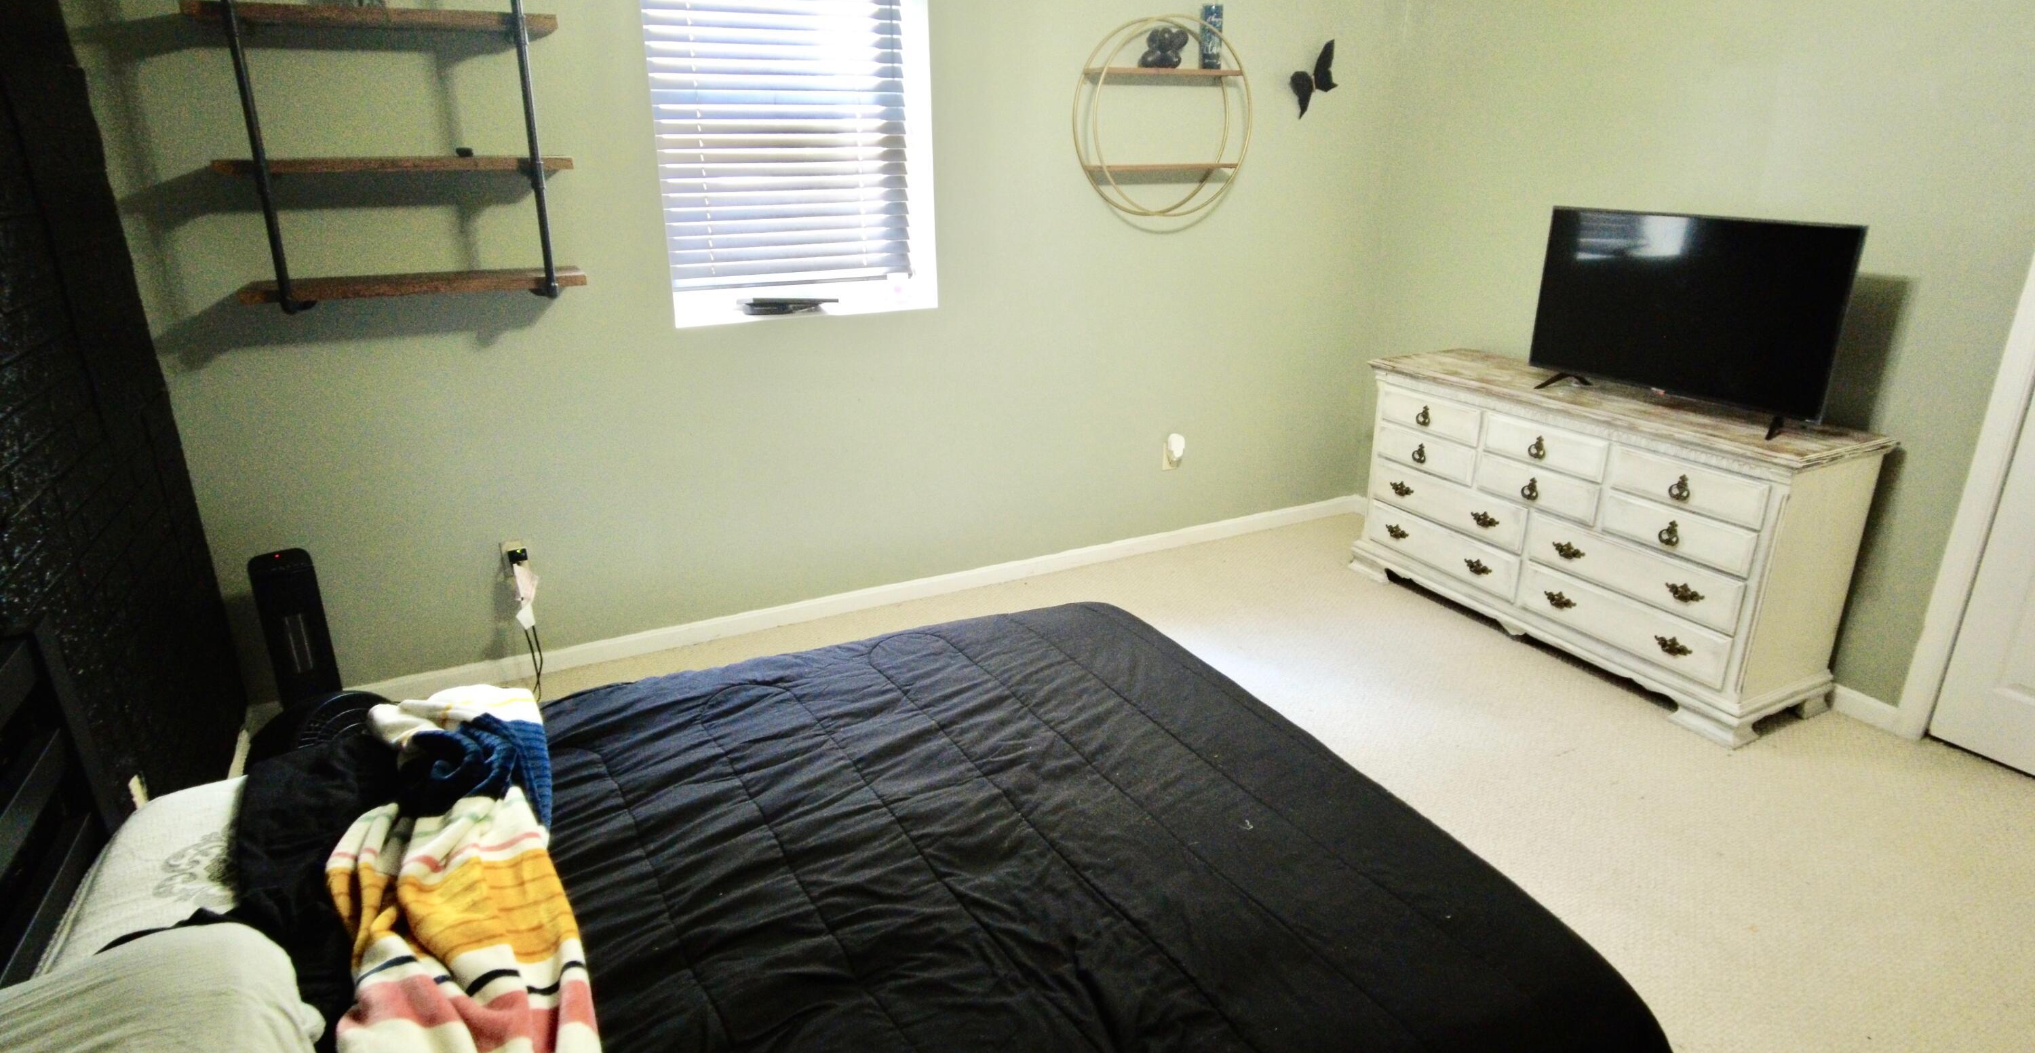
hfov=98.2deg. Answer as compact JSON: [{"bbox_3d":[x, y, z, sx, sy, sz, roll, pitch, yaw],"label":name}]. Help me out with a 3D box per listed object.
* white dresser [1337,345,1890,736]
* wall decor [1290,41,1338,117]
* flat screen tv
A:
[{"bbox_3d":[1.809,-0.037,2.923,0.430,0.780,1.460,-10,21,-21],"label":"white dresser"},{"bbox_3d":[1.122,-1.693,3.336,0.220,0.250,0.060,-10,21,-21],"label":"wall decor"},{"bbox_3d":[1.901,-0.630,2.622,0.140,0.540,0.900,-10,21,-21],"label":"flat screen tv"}]

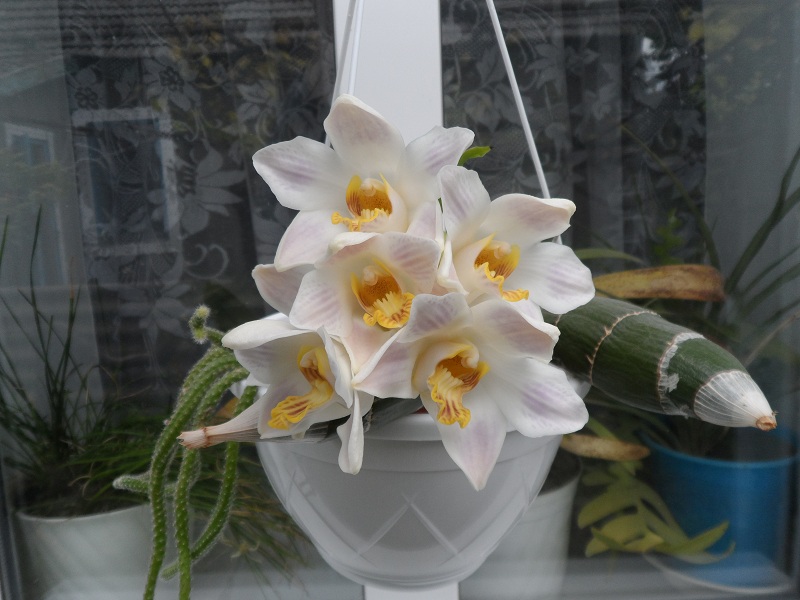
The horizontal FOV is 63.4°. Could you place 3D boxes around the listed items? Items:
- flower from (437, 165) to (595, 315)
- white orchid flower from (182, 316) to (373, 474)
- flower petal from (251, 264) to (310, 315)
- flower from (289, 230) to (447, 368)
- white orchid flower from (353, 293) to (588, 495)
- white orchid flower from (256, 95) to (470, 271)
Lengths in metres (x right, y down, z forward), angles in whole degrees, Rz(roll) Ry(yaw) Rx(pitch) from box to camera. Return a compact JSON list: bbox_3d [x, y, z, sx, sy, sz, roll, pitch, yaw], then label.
[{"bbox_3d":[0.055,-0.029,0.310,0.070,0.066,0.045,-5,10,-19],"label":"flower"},{"bbox_3d":[-0.053,0.043,0.289,0.068,0.064,0.047,1,15,26],"label":"white orchid flower"},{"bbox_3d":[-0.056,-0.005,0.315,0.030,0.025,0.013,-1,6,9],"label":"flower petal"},{"bbox_3d":[-0.015,0.001,0.294,0.069,0.063,0.042,-3,12,-2],"label":"flower"},{"bbox_3d":[0.031,0.040,0.283,0.094,0.080,0.047,-3,15,-5],"label":"white orchid flower"},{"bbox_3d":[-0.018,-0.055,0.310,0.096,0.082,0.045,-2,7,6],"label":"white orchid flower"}]

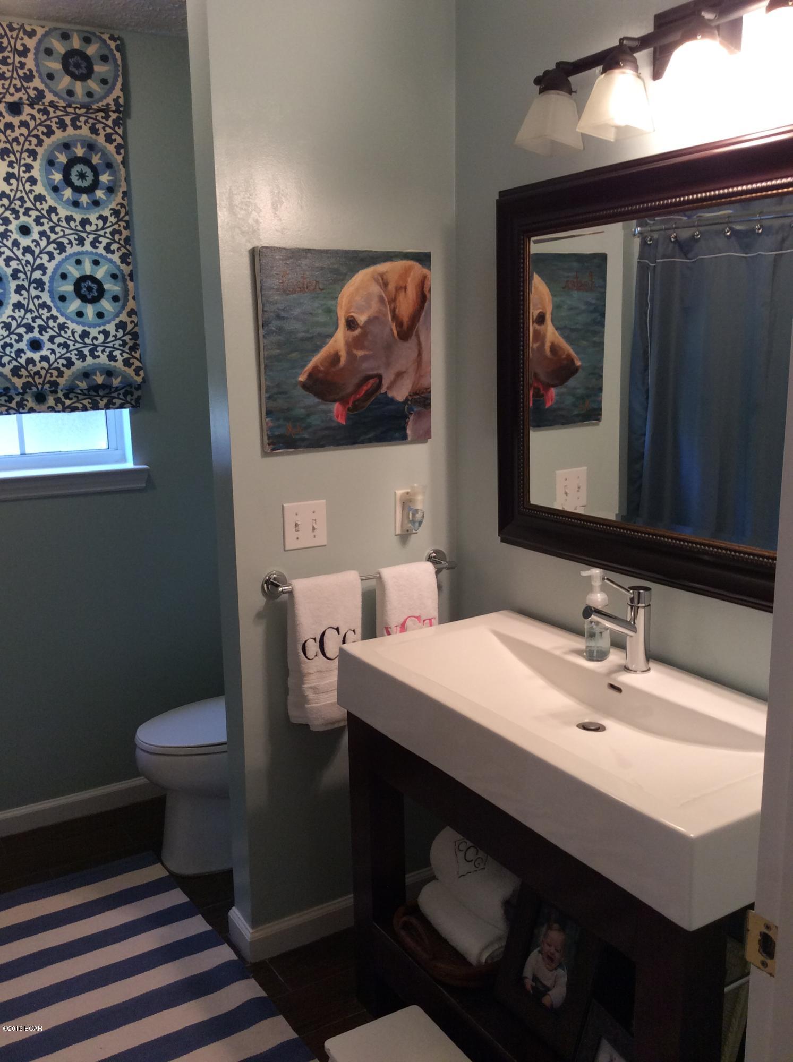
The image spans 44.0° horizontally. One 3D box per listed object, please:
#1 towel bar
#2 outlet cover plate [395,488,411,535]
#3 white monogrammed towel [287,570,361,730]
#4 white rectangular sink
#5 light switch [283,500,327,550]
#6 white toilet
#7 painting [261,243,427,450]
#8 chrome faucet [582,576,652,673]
[{"bbox_3d":[-0.075,0.111,2.466,0.533,0.068,0.076,-7,13,-30],"label":"towel bar"},{"bbox_3d":[0.029,-0.047,2.539,0.070,0.114,0.010,-7,13,-30],"label":"outlet cover plate"},{"bbox_3d":[-0.167,0.286,2.388,0.177,0.372,0.095,-7,13,-30],"label":"white monogrammed towel"},{"bbox_3d":[0.344,0.374,1.884,0.488,0.140,1.025,-7,13,-30],"label":"white rectangular sink"},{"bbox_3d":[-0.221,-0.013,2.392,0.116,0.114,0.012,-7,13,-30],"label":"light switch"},{"bbox_3d":[-0.448,0.607,3.060,0.735,0.755,0.430,-7,13,-30],"label":"white toilet"},{"bbox_3d":[-0.115,-0.441,2.370,0.458,0.458,0.029,-7,13,-30],"label":"painting"},{"bbox_3d":[0.440,0.187,1.945,0.179,0.205,0.056,-7,13,-30],"label":"chrome faucet"}]

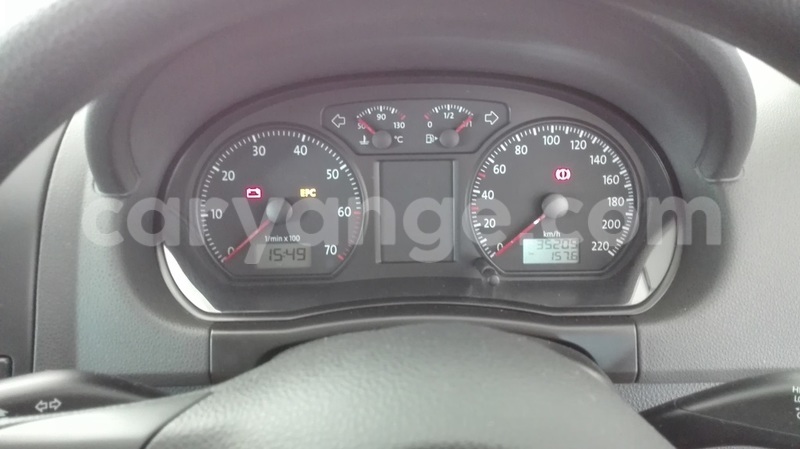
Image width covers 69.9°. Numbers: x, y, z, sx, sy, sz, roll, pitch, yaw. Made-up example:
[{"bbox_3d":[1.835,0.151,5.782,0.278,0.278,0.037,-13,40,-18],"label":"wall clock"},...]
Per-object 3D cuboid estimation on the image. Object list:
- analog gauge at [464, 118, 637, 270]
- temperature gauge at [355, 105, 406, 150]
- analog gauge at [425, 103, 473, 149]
[{"bbox_3d":[0.090,-0.016,0.332,0.098,0.087,0.018,-1,4,1],"label":"analog gauge"},{"bbox_3d":[-0.012,-0.059,0.347,0.031,0.026,0.010,-1,1,1],"label":"temperature gauge"},{"bbox_3d":[0.030,-0.060,0.347,0.030,0.027,0.010,-1,1,1],"label":"analog gauge"}]

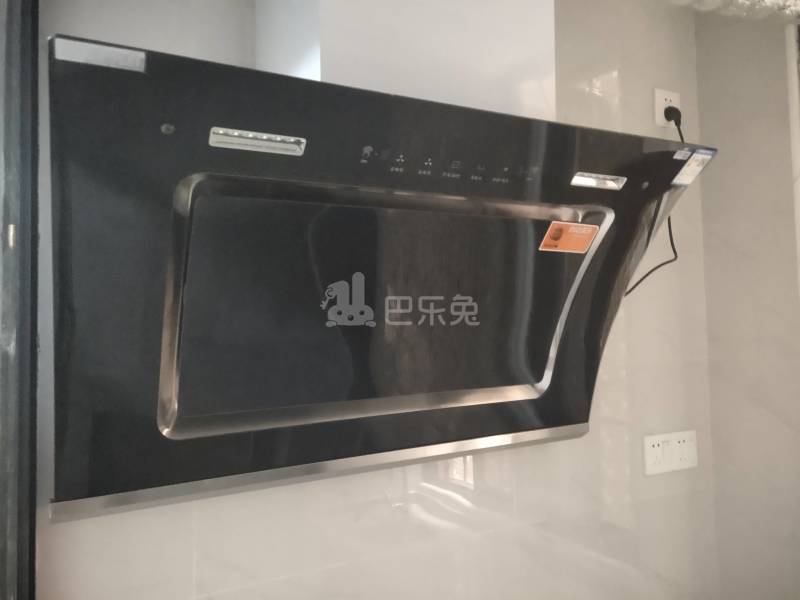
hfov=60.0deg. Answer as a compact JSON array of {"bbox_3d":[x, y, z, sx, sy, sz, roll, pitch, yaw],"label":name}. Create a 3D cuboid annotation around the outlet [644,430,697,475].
[{"bbox_3d":[0.619,0.345,1.578,0.172,0.086,0.010,0,-3,-30],"label":"outlet"}]

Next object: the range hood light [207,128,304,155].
[{"bbox_3d":[-0.146,-0.164,0.720,0.104,0.021,0.012,-1,35,-32],"label":"range hood light"}]

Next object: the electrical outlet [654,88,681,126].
[{"bbox_3d":[0.630,-0.449,1.630,0.086,0.086,0.010,0,-3,-30],"label":"electrical outlet"}]

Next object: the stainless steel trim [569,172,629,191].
[{"bbox_3d":[0.286,-0.170,0.994,0.104,0.021,0.012,-1,35,-32],"label":"stainless steel trim"}]

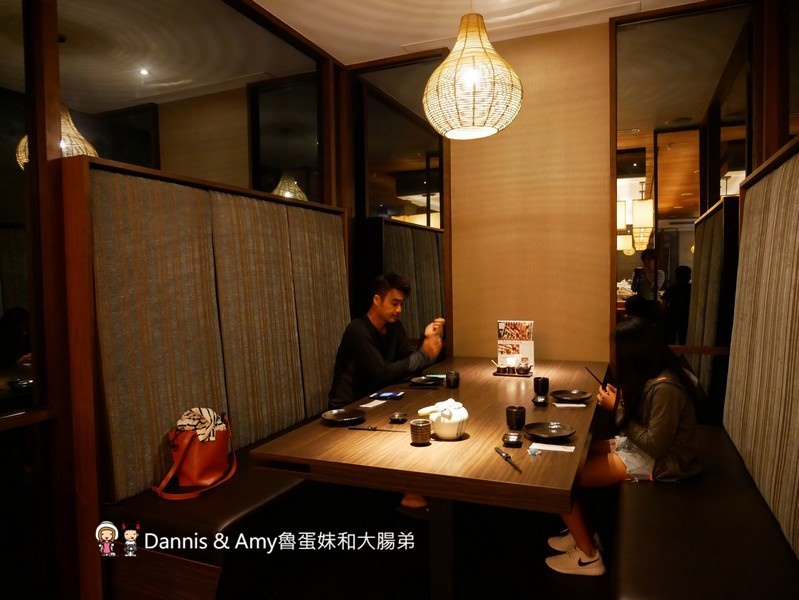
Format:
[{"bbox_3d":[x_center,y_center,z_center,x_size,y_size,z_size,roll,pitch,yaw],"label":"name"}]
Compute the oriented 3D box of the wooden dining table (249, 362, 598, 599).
[{"bbox_3d":[0.394,0.792,2.492,0.934,0.745,2.047,0,3,23],"label":"wooden dining table"}]

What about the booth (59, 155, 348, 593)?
[{"bbox_3d":[-0.550,0.295,2.896,0.725,1.732,1.985,0,3,23],"label":"booth"}]

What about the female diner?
[{"bbox_3d":[0.932,0.615,2.361,0.612,1.093,0.422,0,3,23],"label":"female diner"}]

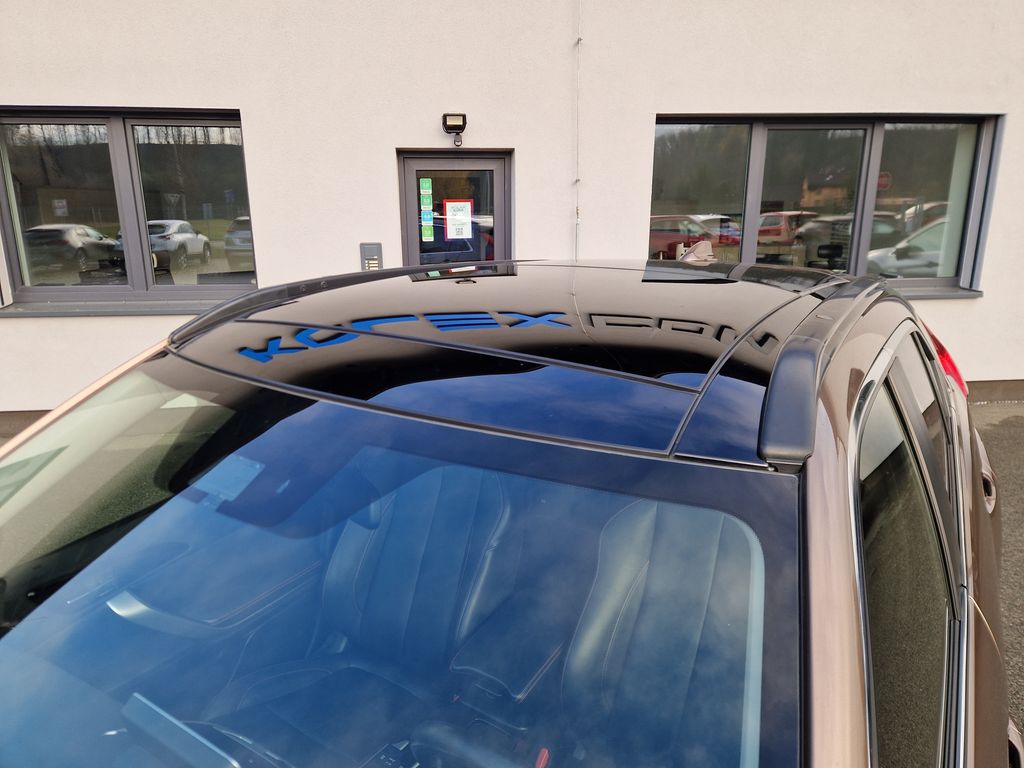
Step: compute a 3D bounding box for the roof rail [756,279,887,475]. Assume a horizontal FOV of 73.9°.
[{"bbox_3d":[0.702,-0.144,1.409,0.085,0.115,1.600,9,17,30],"label":"roof rail"}]

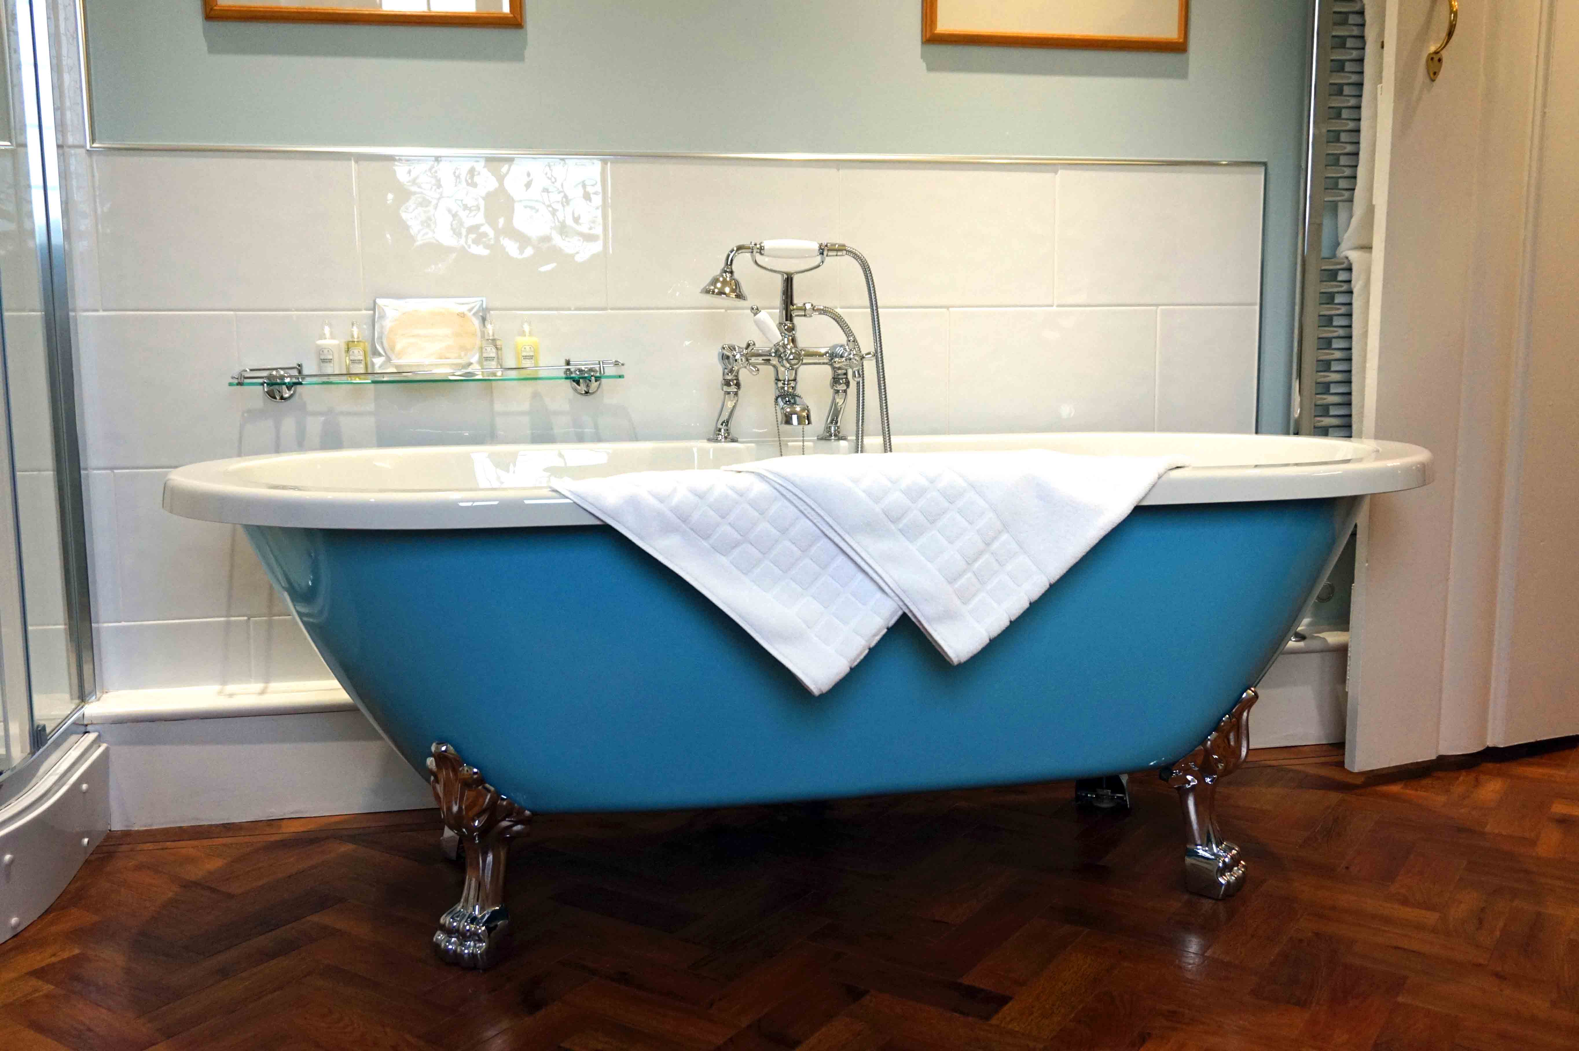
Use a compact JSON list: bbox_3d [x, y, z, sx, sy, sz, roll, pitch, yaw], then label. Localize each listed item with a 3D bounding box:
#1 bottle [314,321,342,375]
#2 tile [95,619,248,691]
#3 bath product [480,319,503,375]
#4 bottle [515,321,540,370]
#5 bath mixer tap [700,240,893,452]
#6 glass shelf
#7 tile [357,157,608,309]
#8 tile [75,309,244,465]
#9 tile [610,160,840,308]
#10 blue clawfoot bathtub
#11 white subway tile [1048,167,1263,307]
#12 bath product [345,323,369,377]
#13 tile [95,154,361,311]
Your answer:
[{"bbox_3d":[-0.731,-0.277,2.156,0.034,0.093,0.031,-2,8,-11],"label":"bottle"},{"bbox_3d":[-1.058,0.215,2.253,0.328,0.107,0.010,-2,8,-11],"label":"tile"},{"bbox_3d":[-0.486,-0.286,2.212,0.034,0.091,0.030,-2,8,-12],"label":"bath product"},{"bbox_3d":[-0.426,-0.289,2.213,0.036,0.094,0.031,-2,8,-11],"label":"bottle"},{"bbox_3d":[0.016,-0.284,2.159,0.310,0.338,0.190,-2,8,-12],"label":"bath mixer tap"},{"bbox_3d":[-0.577,-0.236,2.206,0.605,0.062,0.144,-2,8,-11],"label":"glass shelf"},{"bbox_3d":[-0.506,-0.487,2.265,0.400,0.252,0.010,-2,8,-11],"label":"tile"},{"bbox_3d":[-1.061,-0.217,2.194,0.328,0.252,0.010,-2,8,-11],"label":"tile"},{"bbox_3d":[-0.110,-0.498,2.332,0.400,0.248,0.010,-2,8,-12],"label":"tile"},{"bbox_3d":[0.070,0.195,1.958,1.750,0.600,0.786,-2,8,-12],"label":"blue clawfoot bathtub"},{"bbox_3d":[0.679,-0.528,2.495,0.404,0.248,0.010,-2,8,-12],"label":"white subway tile"},{"bbox_3d":[-0.689,-0.278,2.164,0.035,0.092,0.031,-2,8,-11],"label":"bath product"},{"bbox_3d":[-0.901,-0.474,2.190,0.400,0.252,0.010,-2,8,-11],"label":"tile"}]

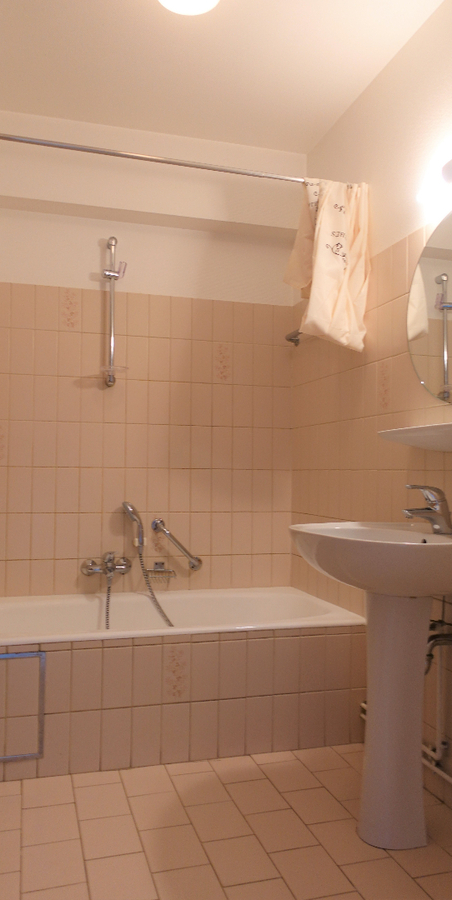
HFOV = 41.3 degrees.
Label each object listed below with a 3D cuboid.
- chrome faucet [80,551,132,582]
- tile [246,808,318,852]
[{"bbox_3d":[-0.521,0.504,2.596,0.198,0.126,0.136,1,-3,-16],"label":"chrome faucet"},{"bbox_3d":[0.158,1.097,1.725,0.149,0.012,0.188,1,-2,-18],"label":"tile"}]

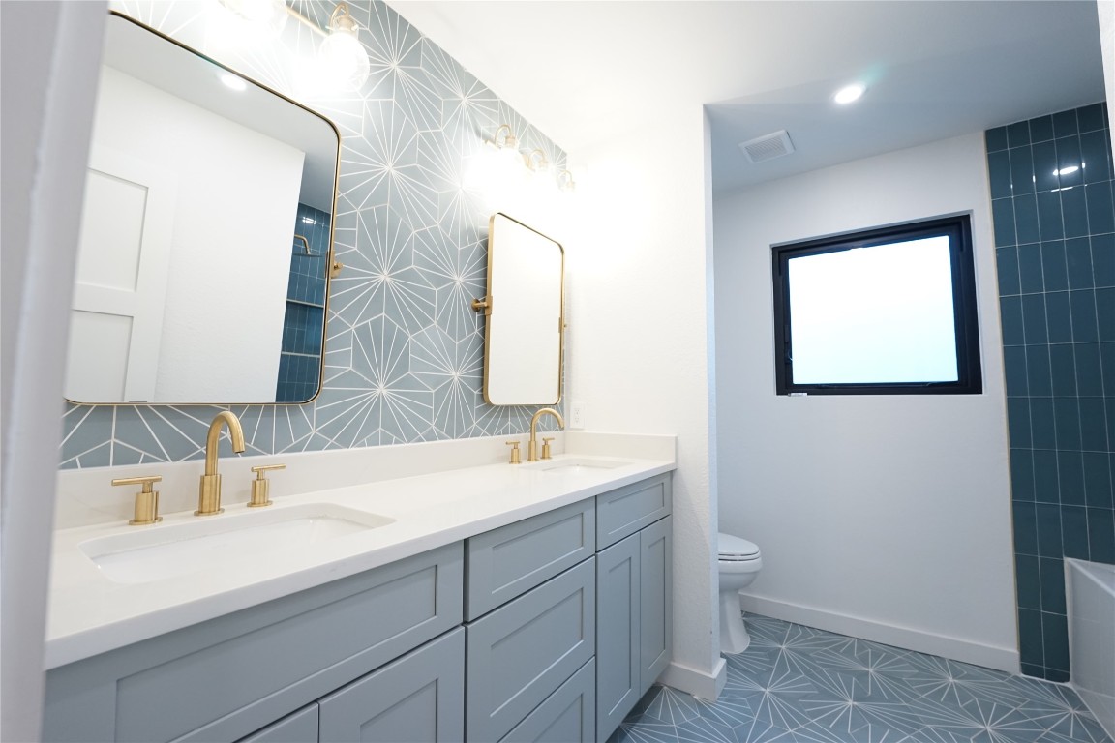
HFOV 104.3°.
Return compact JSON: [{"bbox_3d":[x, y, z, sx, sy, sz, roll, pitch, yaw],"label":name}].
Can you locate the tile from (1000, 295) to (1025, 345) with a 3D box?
[{"bbox_3d":[2.051,-0.229,1.958,0.074,0.228,0.010,-2,-6,35],"label":"tile"}]

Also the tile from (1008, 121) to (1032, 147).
[{"bbox_3d":[2.127,-1.088,2.001,0.072,0.113,0.010,-2,-5,32],"label":"tile"}]

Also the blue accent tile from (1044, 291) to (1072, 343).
[{"bbox_3d":[2.168,-0.233,1.877,0.074,0.228,0.010,-2,-6,35],"label":"blue accent tile"}]

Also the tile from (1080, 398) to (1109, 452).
[{"bbox_3d":[2.244,0.221,1.818,0.072,0.226,0.010,-2,-5,32],"label":"tile"}]

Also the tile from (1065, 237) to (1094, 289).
[{"bbox_3d":[2.250,-0.464,1.871,0.072,0.226,0.010,-2,-5,32],"label":"tile"}]

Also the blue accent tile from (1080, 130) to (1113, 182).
[{"bbox_3d":[2.301,-0.918,1.859,0.075,0.229,0.010,-2,-5,35],"label":"blue accent tile"}]

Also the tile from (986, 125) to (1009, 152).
[{"bbox_3d":[2.056,-1.083,2.031,0.074,0.115,0.010,-2,-6,35],"label":"tile"}]

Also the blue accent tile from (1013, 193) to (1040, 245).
[{"bbox_3d":[2.127,-0.687,1.967,0.072,0.226,0.010,-2,-5,32],"label":"blue accent tile"}]

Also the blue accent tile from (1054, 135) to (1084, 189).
[{"bbox_3d":[2.252,-0.919,1.908,0.072,0.226,0.010,-2,-5,32],"label":"blue accent tile"}]

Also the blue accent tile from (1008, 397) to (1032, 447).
[{"bbox_3d":[2.044,0.228,1.919,0.075,0.229,0.010,-2,-5,35],"label":"blue accent tile"}]

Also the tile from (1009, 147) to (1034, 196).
[{"bbox_3d":[2.114,-0.912,1.975,0.074,0.228,0.010,-2,-6,35],"label":"tile"}]

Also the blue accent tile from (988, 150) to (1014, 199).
[{"bbox_3d":[2.066,-0.915,2.025,0.071,0.226,0.010,-2,-5,32],"label":"blue accent tile"}]

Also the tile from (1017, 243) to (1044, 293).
[{"bbox_3d":[2.111,-0.456,1.935,0.075,0.229,0.010,-2,-5,35],"label":"tile"}]

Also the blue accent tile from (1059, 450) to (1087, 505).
[{"bbox_3d":[2.158,0.447,1.824,0.074,0.228,0.010,-2,-6,35],"label":"blue accent tile"}]

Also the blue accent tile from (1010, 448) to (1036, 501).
[{"bbox_3d":[2.056,0.459,1.917,0.071,0.226,0.010,-2,-5,32],"label":"blue accent tile"}]

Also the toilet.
[{"bbox_3d":[0.672,0.961,2.266,0.750,0.740,0.410,-2,-5,35],"label":"toilet"}]

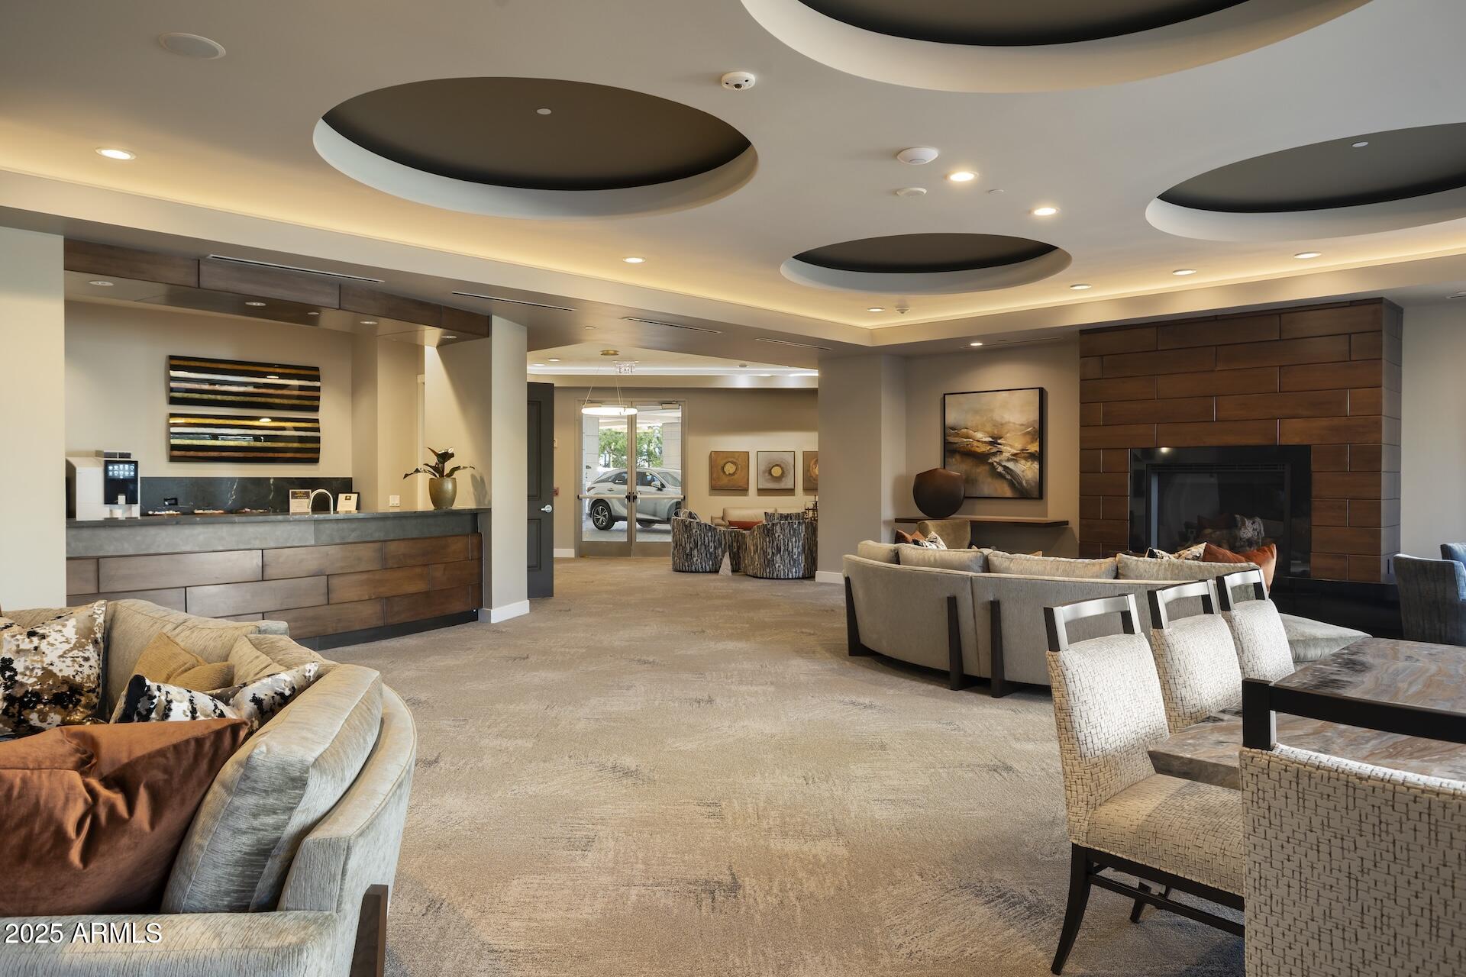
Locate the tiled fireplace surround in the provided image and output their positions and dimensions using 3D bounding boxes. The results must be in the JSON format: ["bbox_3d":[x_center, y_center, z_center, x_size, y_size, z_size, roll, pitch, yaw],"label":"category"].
[{"bbox_3d":[4.677,-0.404,9.223,2.575,2.348,0.730,1,1,44],"label":"tiled fireplace surround"}]

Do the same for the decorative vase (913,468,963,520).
[{"bbox_3d":[2.376,0.053,11.293,0.609,0.569,0.500,1,1,44],"label":"decorative vase"}]

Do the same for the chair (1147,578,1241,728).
[{"bbox_3d":[1.644,0.798,2.933,0.500,0.970,0.600,0,1,-45],"label":"chair"}]

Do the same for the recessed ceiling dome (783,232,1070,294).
[{"bbox_3d":[1.605,-1.950,8.178,2.363,0.210,2.363,0,1,0],"label":"recessed ceiling dome"}]

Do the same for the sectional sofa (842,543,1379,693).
[{"bbox_3d":[2.240,0.831,6.374,3.267,0.840,1.744,1,1,42],"label":"sectional sofa"}]

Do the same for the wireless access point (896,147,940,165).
[{"bbox_3d":[1.007,-1.796,5.323,0.225,0.045,0.225,0,1,0],"label":"wireless access point"}]

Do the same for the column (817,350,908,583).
[{"bbox_3d":[1.604,-0.207,12.224,0.975,2.803,0.500,1,1,44],"label":"column"}]

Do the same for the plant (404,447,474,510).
[{"bbox_3d":[-2.816,-0.094,9.366,0.680,0.600,0.580,0,1,0],"label":"plant"}]

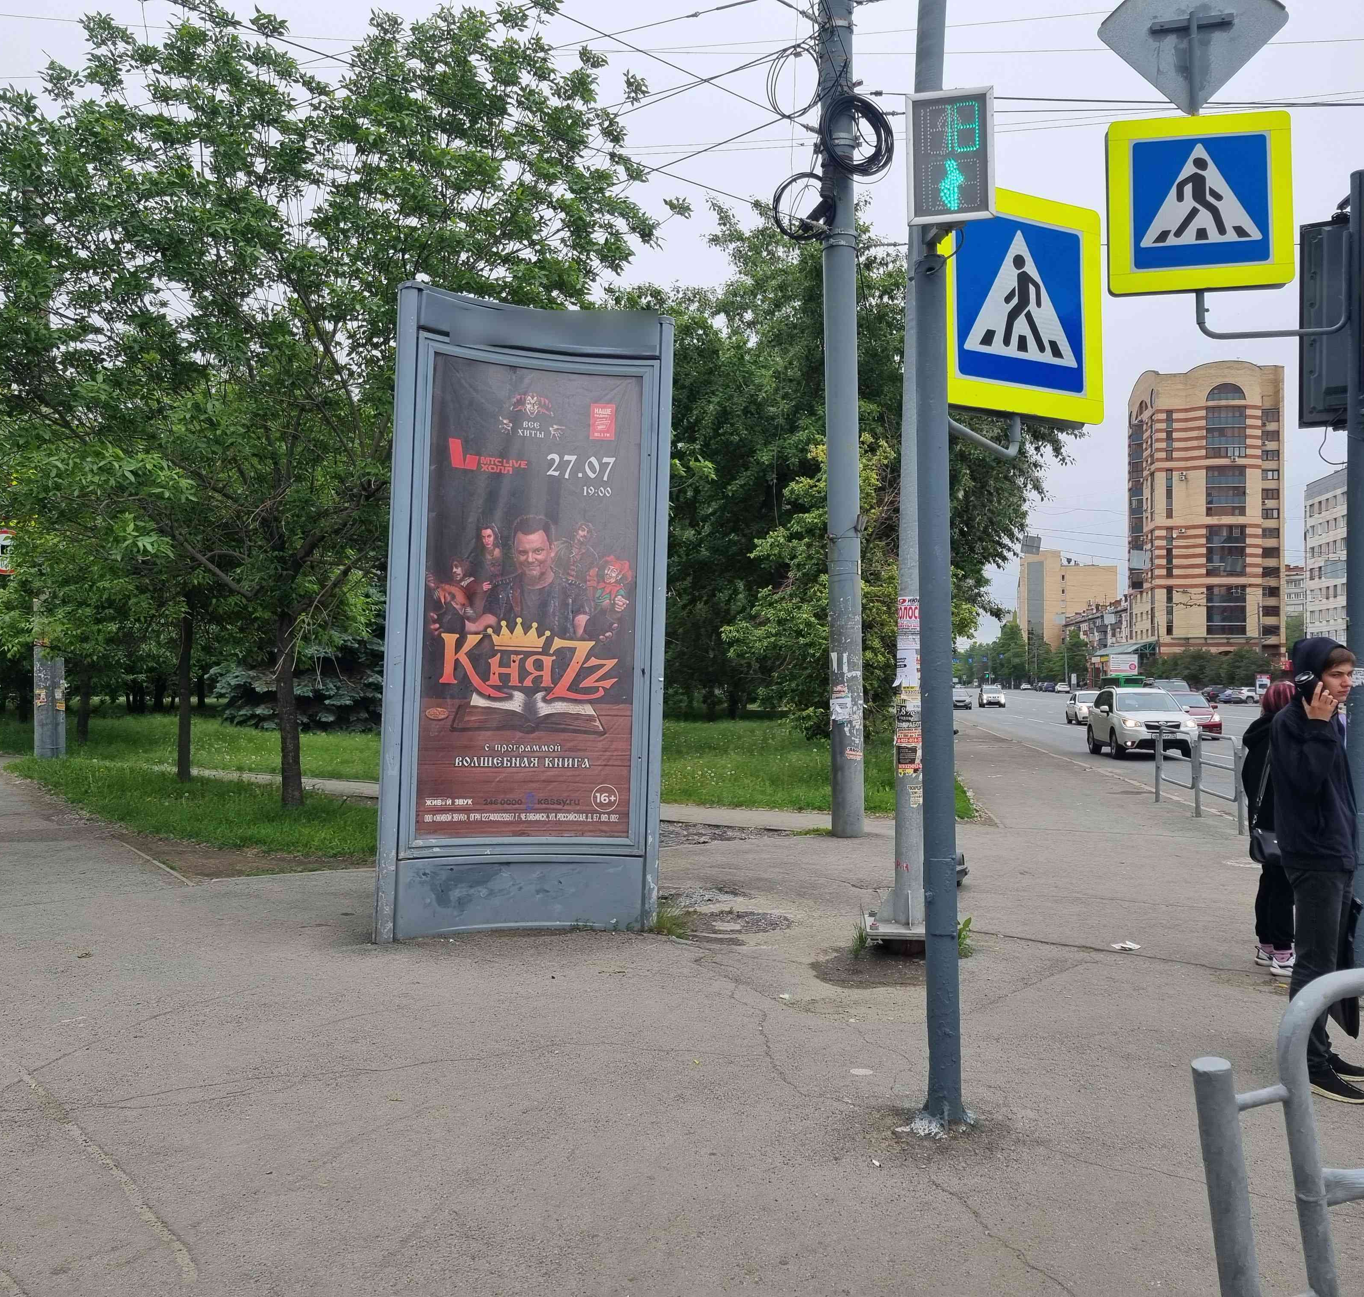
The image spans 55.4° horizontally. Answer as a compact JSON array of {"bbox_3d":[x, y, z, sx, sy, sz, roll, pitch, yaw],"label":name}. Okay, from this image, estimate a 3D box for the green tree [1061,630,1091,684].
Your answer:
[{"bbox_3d":[68.221,1.872,225.000,5.400,10.300,5.400,0,-1,7],"label":"green tree"}]

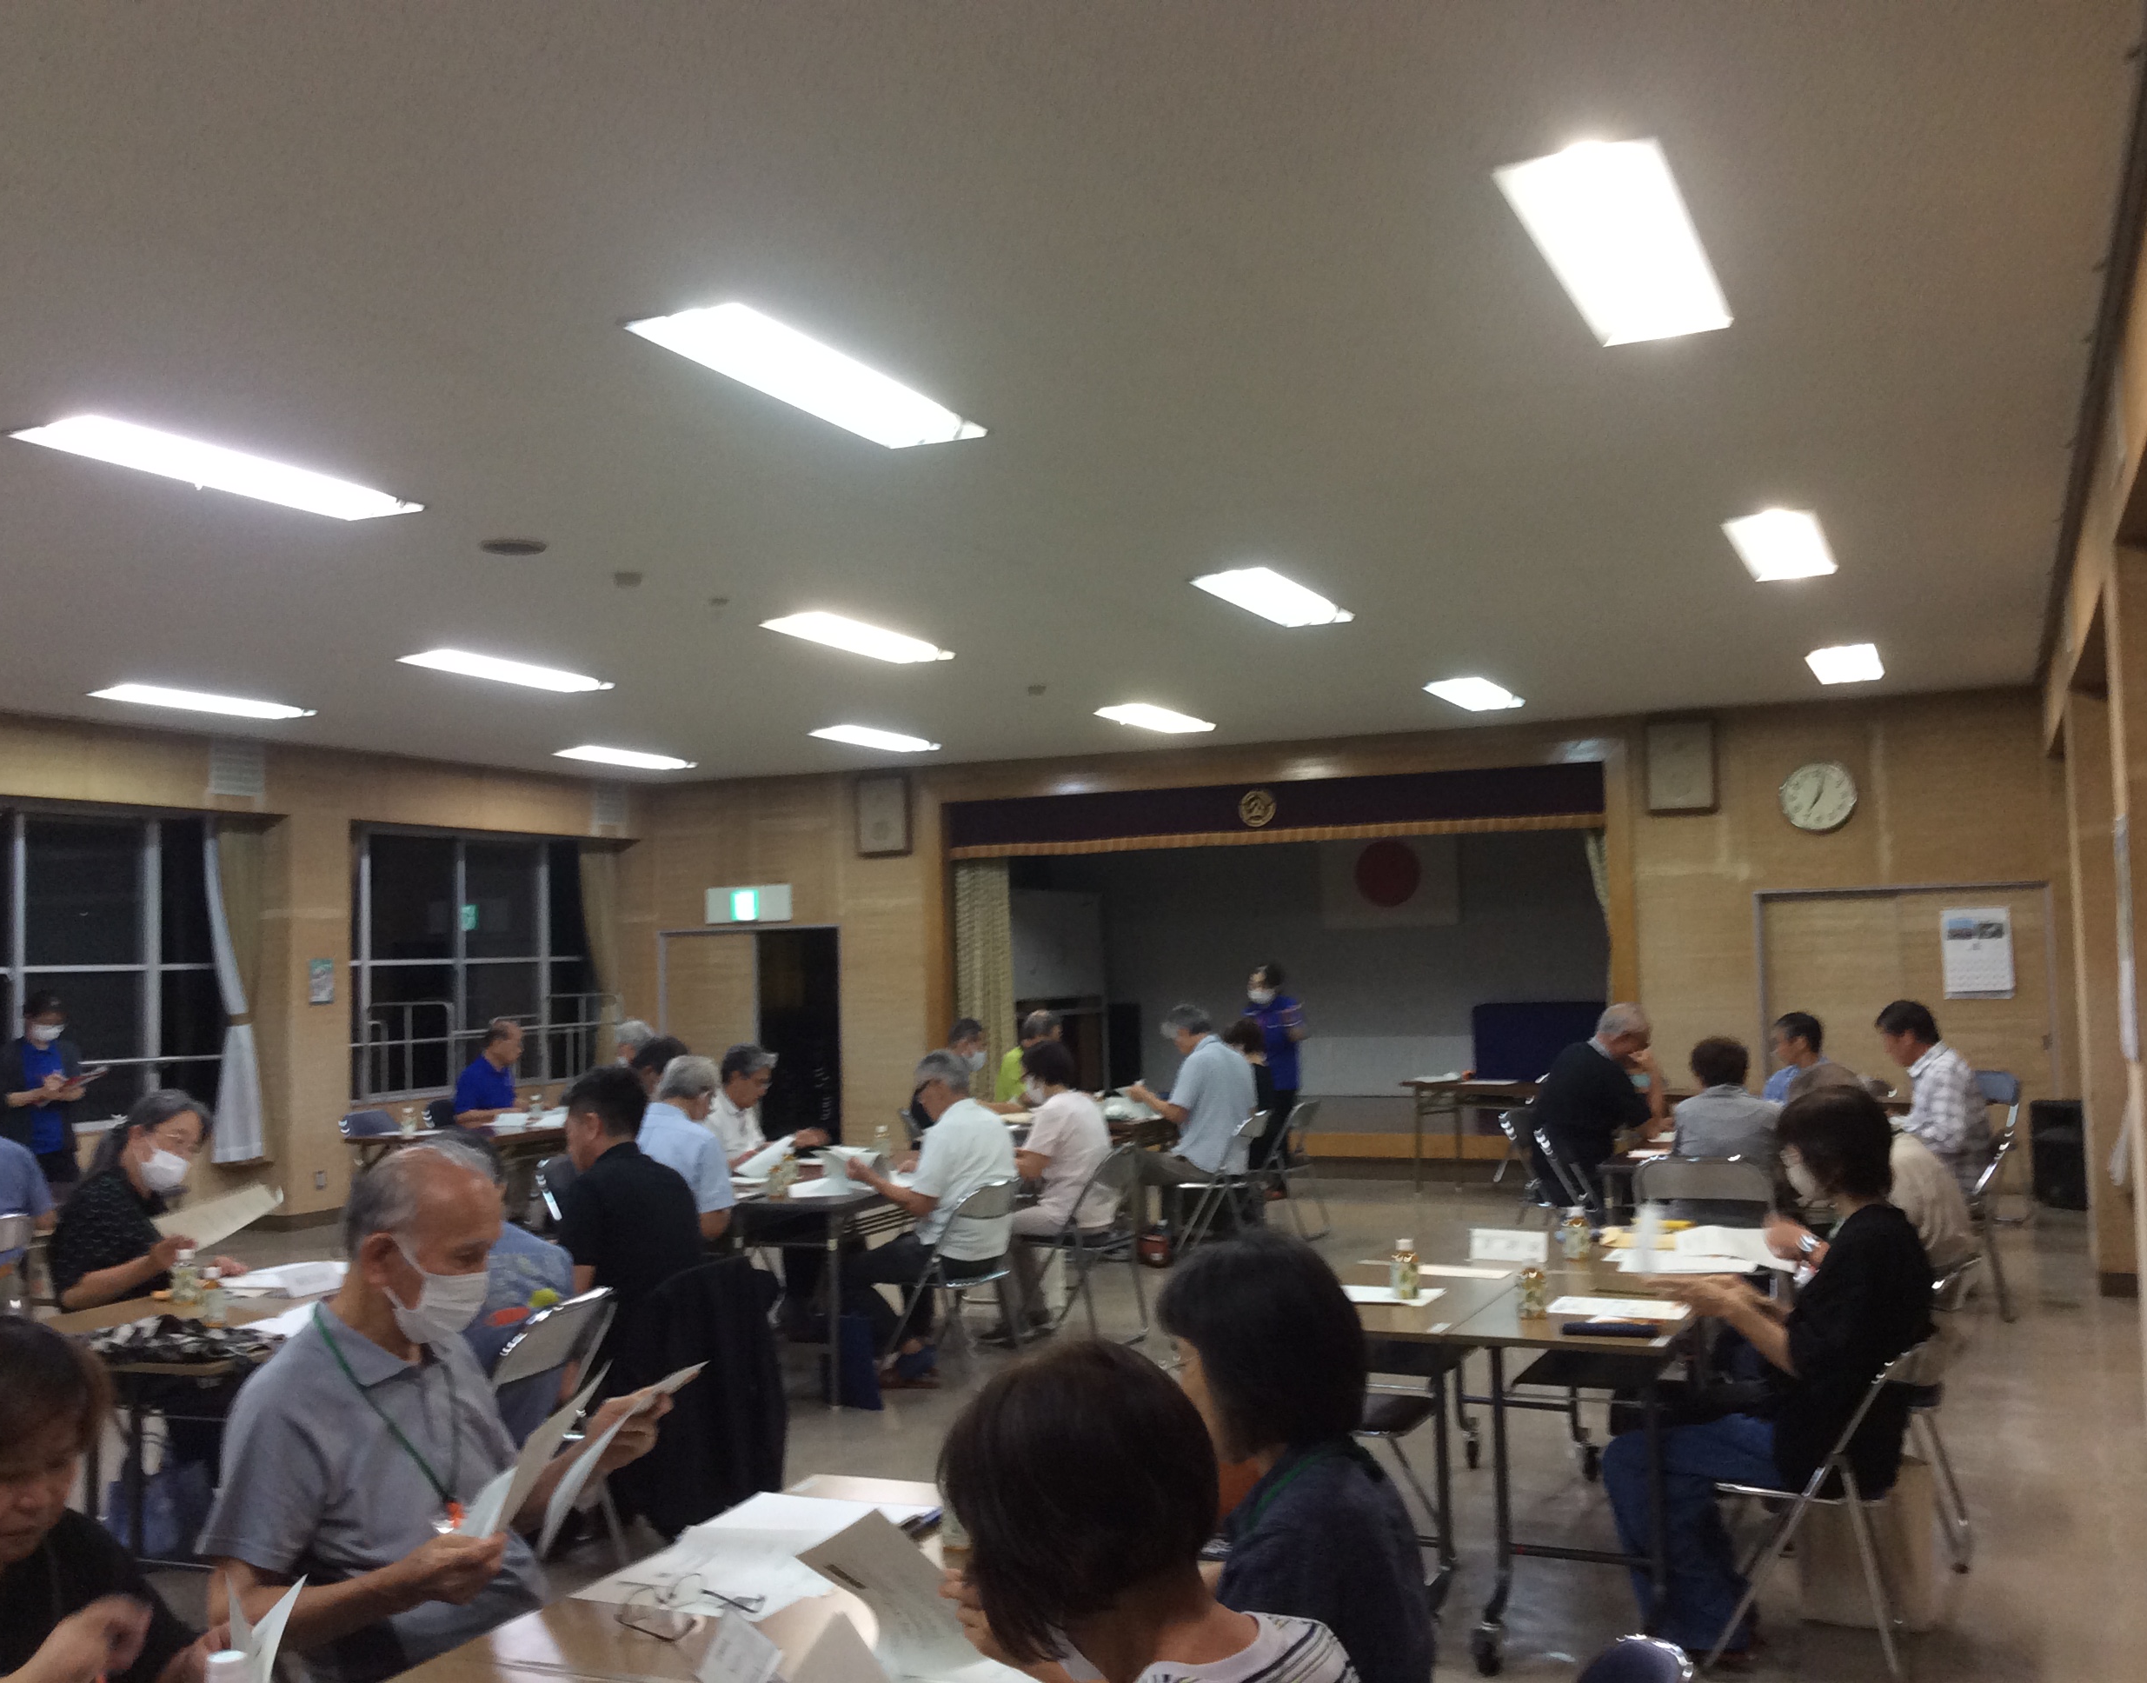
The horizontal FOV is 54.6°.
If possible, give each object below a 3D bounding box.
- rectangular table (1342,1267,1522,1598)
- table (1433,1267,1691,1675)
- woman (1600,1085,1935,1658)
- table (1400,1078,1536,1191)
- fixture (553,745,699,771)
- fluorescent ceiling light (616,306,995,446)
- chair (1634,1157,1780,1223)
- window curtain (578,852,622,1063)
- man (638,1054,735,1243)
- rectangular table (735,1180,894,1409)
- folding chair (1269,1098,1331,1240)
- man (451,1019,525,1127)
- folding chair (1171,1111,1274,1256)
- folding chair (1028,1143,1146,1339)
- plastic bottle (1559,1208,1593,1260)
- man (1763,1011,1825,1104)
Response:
[{"bbox_3d":[0.913,1.410,5.153,0.450,0.700,1.800,-3,-4,24],"label":"rectangular table"},{"bbox_3d":[1.363,1.423,5.106,0.450,0.700,1.800,-3,-4,24],"label":"table"},{"bbox_3d":[1.456,1.111,4.381,0.680,1.180,0.460,-3,-4,24],"label":"woman"},{"bbox_3d":[2.756,1.780,12.277,0.450,0.700,1.800,1,-4,-40],"label":"table"},{"bbox_3d":[-3.117,-0.572,14.545,0.310,0.090,1.250,-3,-4,24],"label":"fixture"},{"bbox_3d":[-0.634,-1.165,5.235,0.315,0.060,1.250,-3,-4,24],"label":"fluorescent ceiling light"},{"bbox_3d":[2.291,1.499,7.418,0.460,0.760,0.500,-3,-4,24],"label":"chair"},{"bbox_3d":[-3.523,1.019,15.521,0.170,2.060,0.380,-3,-4,24],"label":"window curtain"},{"bbox_3d":[-1.319,1.340,7.166,0.490,1.230,0.720,-4,-4,38],"label":"man"},{"bbox_3d":[-0.746,1.649,8.039,0.450,0.700,1.800,-2,-4,17],"label":"rectangular table"},{"bbox_3d":[1.129,1.771,11.287,0.470,0.750,0.450,-3,-4,22],"label":"folding chair"},{"bbox_3d":[-3.085,1.601,11.289,0.740,1.240,0.500,-3,-4,19],"label":"man"},{"bbox_3d":[0.731,1.726,10.532,0.480,0.750,0.450,-3,-4,19],"label":"folding chair"},{"bbox_3d":[0.041,1.627,8.426,0.470,0.750,0.450,-3,-4,21],"label":"folding chair"},{"bbox_3d":[1.273,0.991,5.281,0.065,0.134,0.065,-3,-4,24],"label":"plastic bottle"},{"bbox_3d":[3.332,1.390,9.896,0.720,1.170,0.490,-3,-4,24],"label":"man"}]

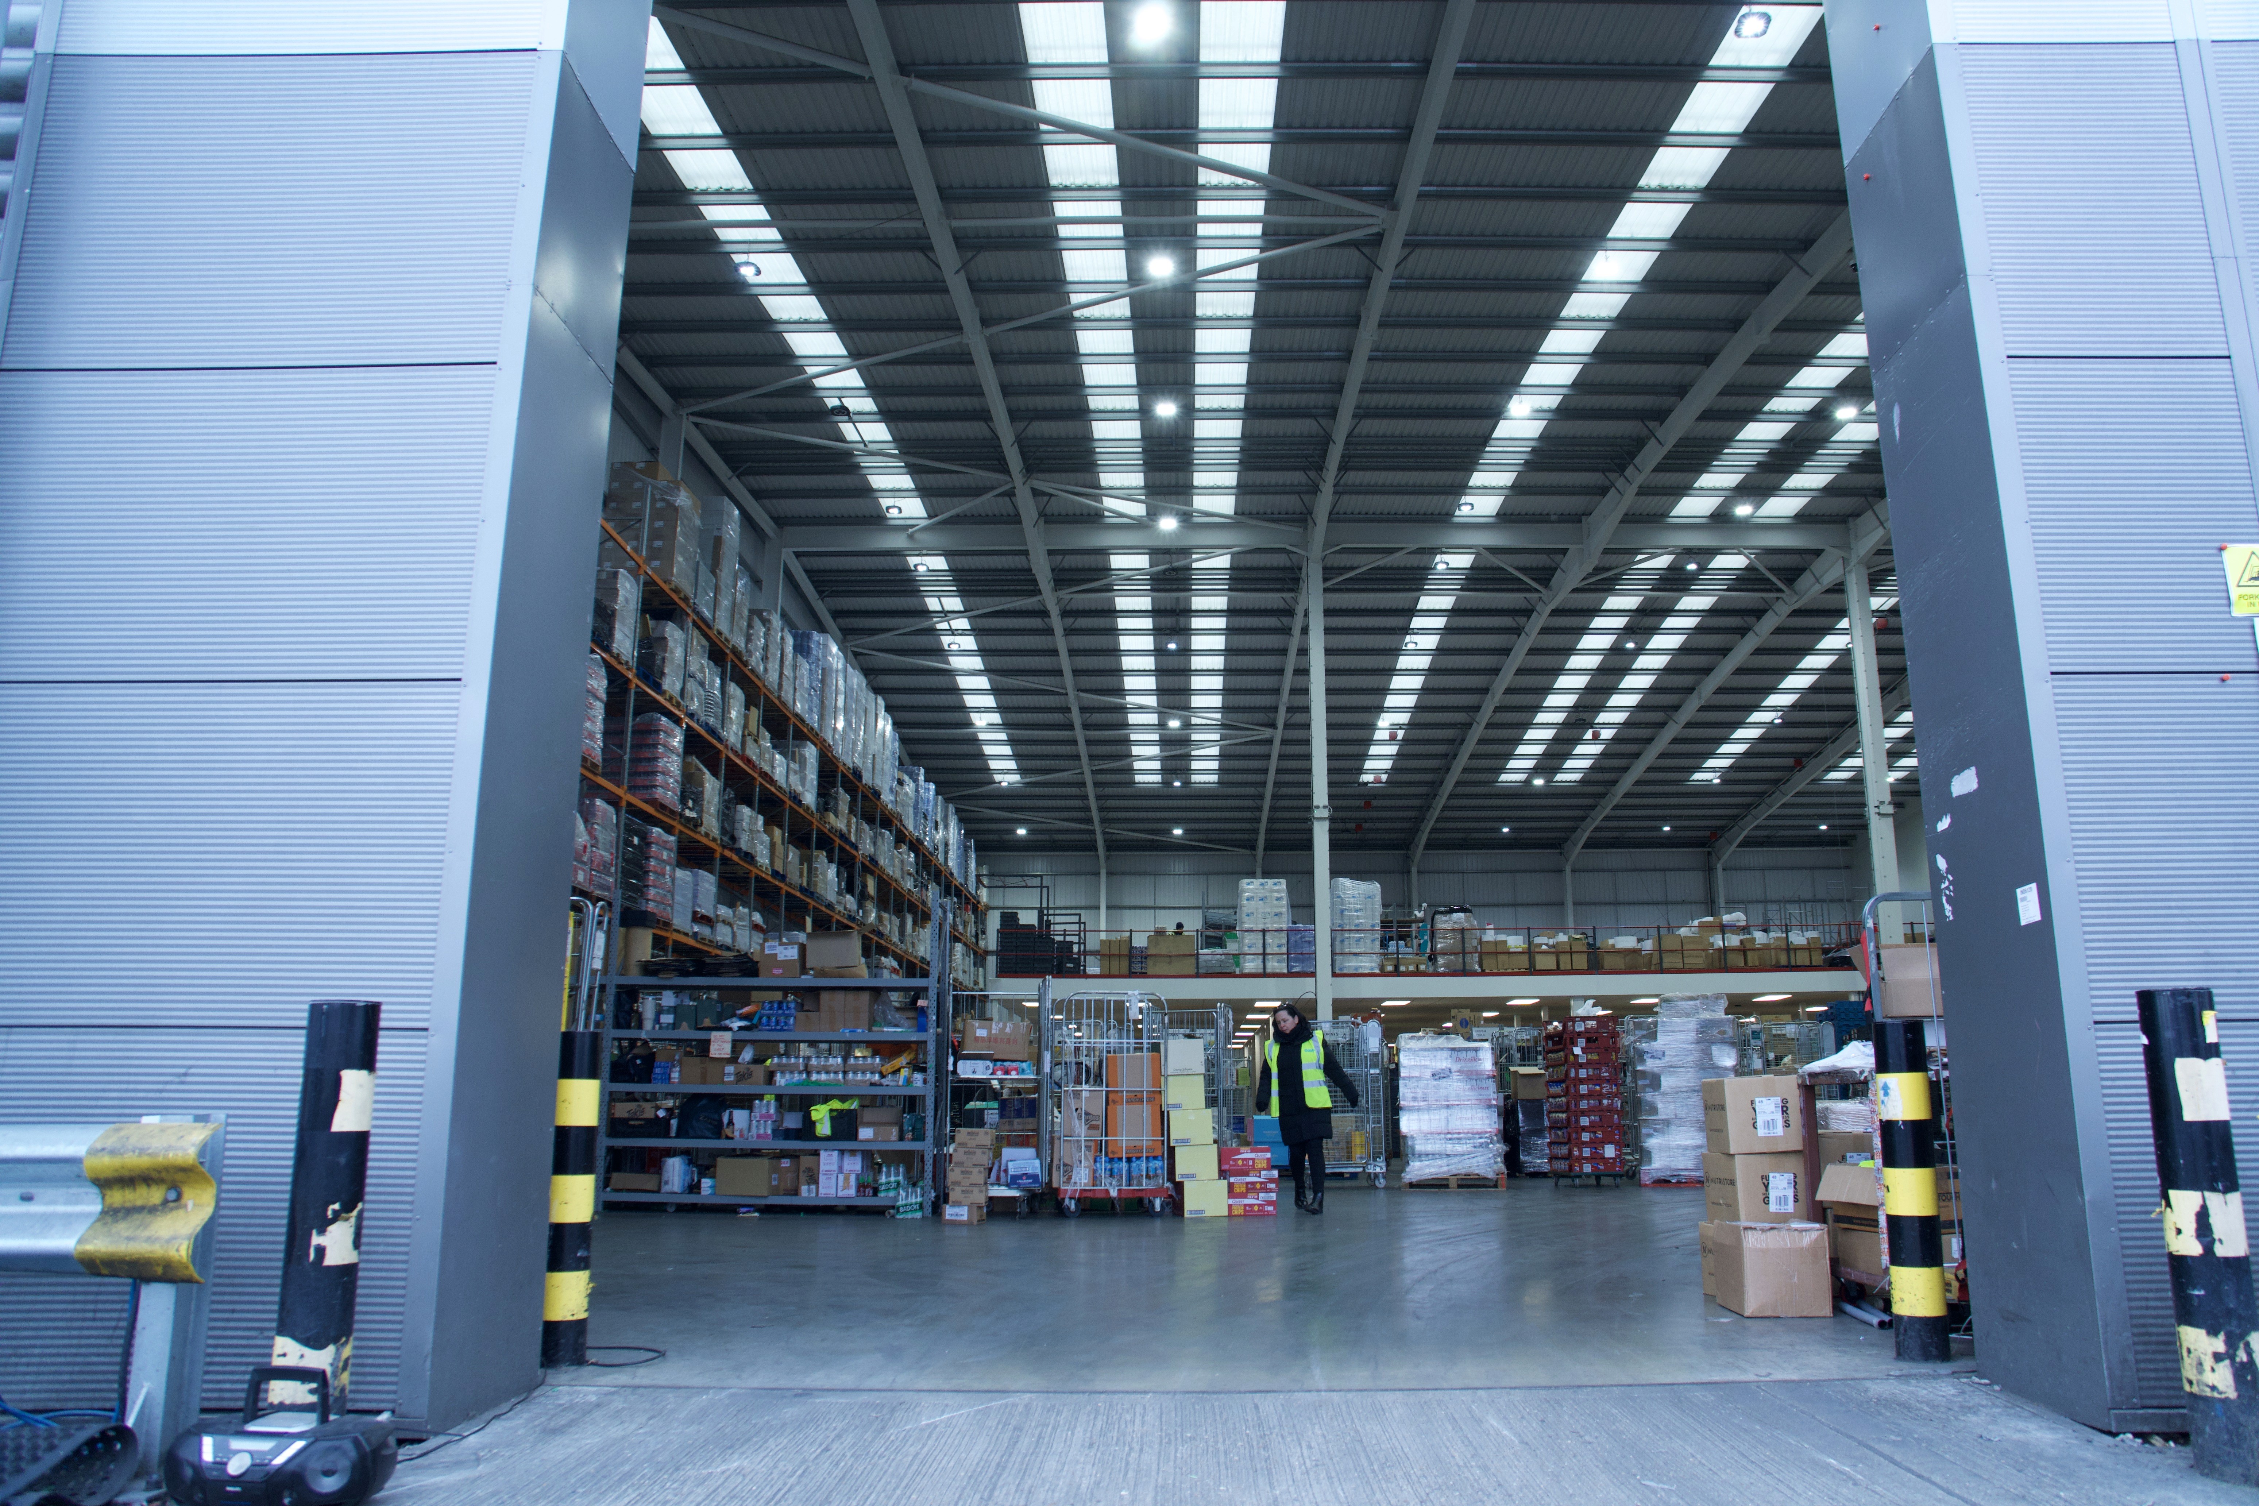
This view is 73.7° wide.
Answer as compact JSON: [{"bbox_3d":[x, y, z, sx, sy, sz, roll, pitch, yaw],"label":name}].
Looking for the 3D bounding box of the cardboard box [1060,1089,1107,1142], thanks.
[{"bbox_3d":[-0.376,2.851,11.917,0.316,0.368,0.380,1,-13,-3],"label":"cardboard box"}]

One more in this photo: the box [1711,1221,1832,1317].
[{"bbox_3d":[2.823,2.267,6.654,0.381,0.375,0.390,0,-13,2],"label":"box"}]

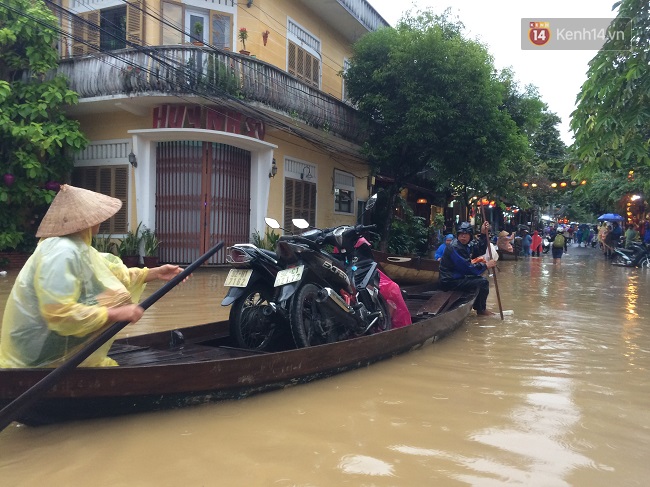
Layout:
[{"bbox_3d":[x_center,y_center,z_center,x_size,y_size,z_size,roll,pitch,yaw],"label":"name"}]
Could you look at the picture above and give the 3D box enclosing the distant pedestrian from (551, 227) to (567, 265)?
[{"bbox_3d":[8.494,0.199,19.800,0.600,1.620,0.450,1,1,25],"label":"distant pedestrian"}]

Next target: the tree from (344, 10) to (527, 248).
[{"bbox_3d":[3.142,-2.826,15.200,5.200,7.350,5.000,1,1,27],"label":"tree"}]

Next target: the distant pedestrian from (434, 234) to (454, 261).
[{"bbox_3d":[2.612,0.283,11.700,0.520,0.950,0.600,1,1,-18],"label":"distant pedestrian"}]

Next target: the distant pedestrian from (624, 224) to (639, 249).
[{"bbox_3d":[13.515,-0.052,24.000,0.520,1.540,0.420,2,1,37],"label":"distant pedestrian"}]

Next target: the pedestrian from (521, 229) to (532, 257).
[{"bbox_3d":[10.577,0.003,28.500,0.450,1.530,0.520,1,1,27],"label":"pedestrian"}]

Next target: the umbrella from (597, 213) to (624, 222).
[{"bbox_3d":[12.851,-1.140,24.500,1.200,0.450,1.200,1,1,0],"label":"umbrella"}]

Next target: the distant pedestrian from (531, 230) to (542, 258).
[{"bbox_3d":[11.074,0.036,28.500,0.620,1.500,0.450,1,1,24],"label":"distant pedestrian"}]

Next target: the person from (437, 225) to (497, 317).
[{"bbox_3d":[1.702,0.302,6.500,0.720,1.120,0.580,1,1,26],"label":"person"}]

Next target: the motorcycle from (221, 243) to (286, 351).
[{"bbox_3d":[-0.276,0.283,4.639,0.680,1.060,1.900,1,1,26],"label":"motorcycle"}]

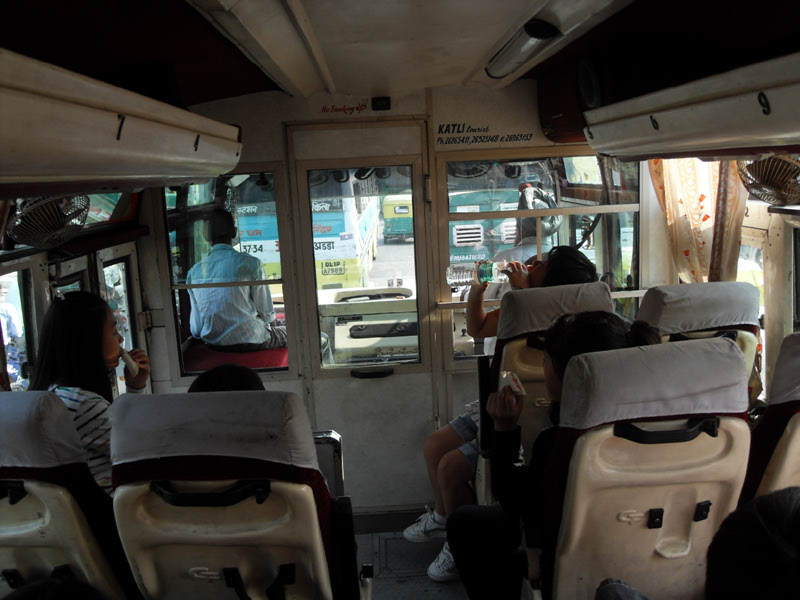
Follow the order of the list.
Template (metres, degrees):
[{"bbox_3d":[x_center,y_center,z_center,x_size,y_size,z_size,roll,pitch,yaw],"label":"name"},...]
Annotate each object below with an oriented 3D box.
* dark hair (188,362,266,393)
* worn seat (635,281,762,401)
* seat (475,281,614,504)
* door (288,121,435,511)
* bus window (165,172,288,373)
[{"bbox_3d":[-0.402,0.227,1.505,0.180,0.190,0.210,-3,11,-2],"label":"dark hair"},{"bbox_3d":[1.014,0.388,2.518,0.450,1.040,0.600,-3,11,-2],"label":"worn seat"},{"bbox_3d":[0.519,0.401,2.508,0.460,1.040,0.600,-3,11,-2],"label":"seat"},{"bbox_3d":[-0.137,0.110,2.789,0.570,1.710,0.060,-3,11,-2],"label":"door"},{"bbox_3d":[-0.731,-0.091,2.723,0.460,0.840,0.040,-3,11,-2],"label":"bus window"}]

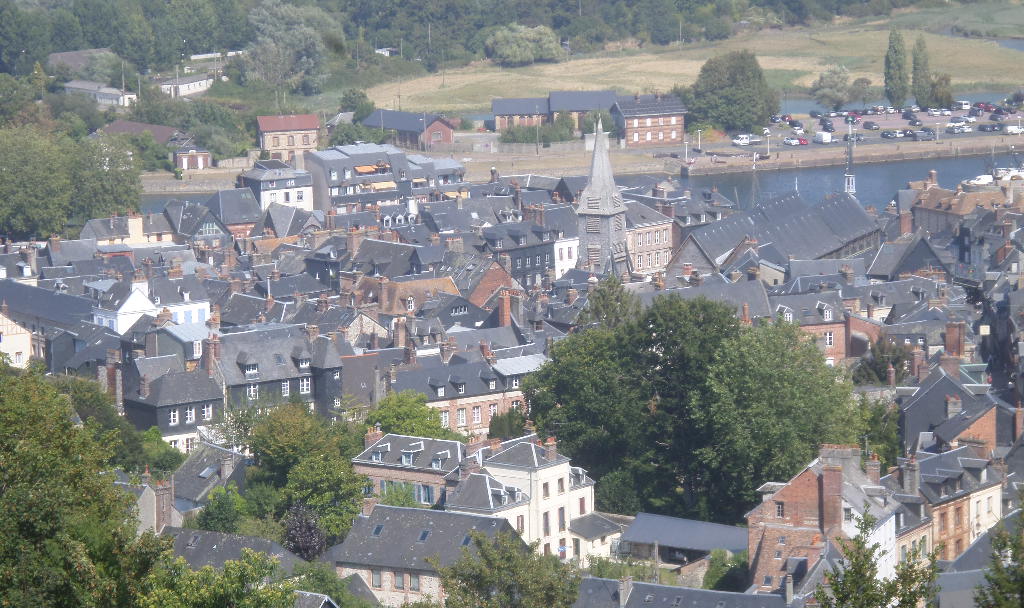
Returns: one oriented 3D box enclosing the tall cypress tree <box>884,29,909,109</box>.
[{"bbox_3d":[98.264,-59.981,945.000,5.700,20.900,5.600,-1,8,0],"label":"tall cypress tree"}]

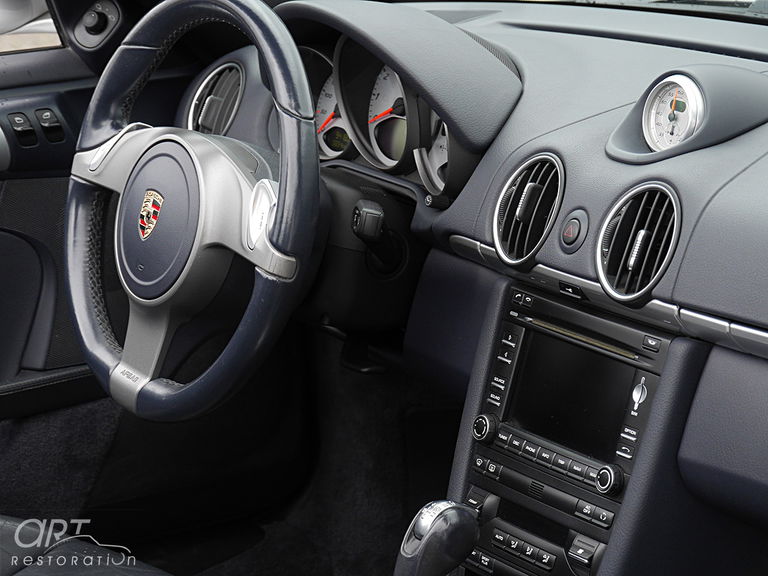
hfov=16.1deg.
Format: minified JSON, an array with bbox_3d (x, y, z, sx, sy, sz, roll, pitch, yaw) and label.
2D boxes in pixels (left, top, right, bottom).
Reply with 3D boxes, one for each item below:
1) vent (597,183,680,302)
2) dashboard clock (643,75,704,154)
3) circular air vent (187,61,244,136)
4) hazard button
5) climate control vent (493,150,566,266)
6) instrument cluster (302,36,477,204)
[{"bbox_3d":[0.197,-0.032,2.004,0.030,0.092,0.090,21,0,-34],"label":"vent"},{"bbox_3d":[0.227,-0.132,2.085,0.020,0.062,0.062,13,4,-36],"label":"dashboard clock"},{"bbox_3d":[-0.152,-0.171,2.606,0.030,0.090,0.088,24,-1,-33],"label":"circular air vent"},{"bbox_3d":[0.142,-0.042,2.049,0.010,0.022,0.021,19,2,-33],"label":"hazard button"},{"bbox_3d":[0.122,-0.059,2.113,0.030,0.092,0.090,21,3,-29],"label":"climate control vent"},{"bbox_3d":[-0.006,-0.158,2.366,0.080,0.135,0.285,-1,12,-34],"label":"instrument cluster"}]

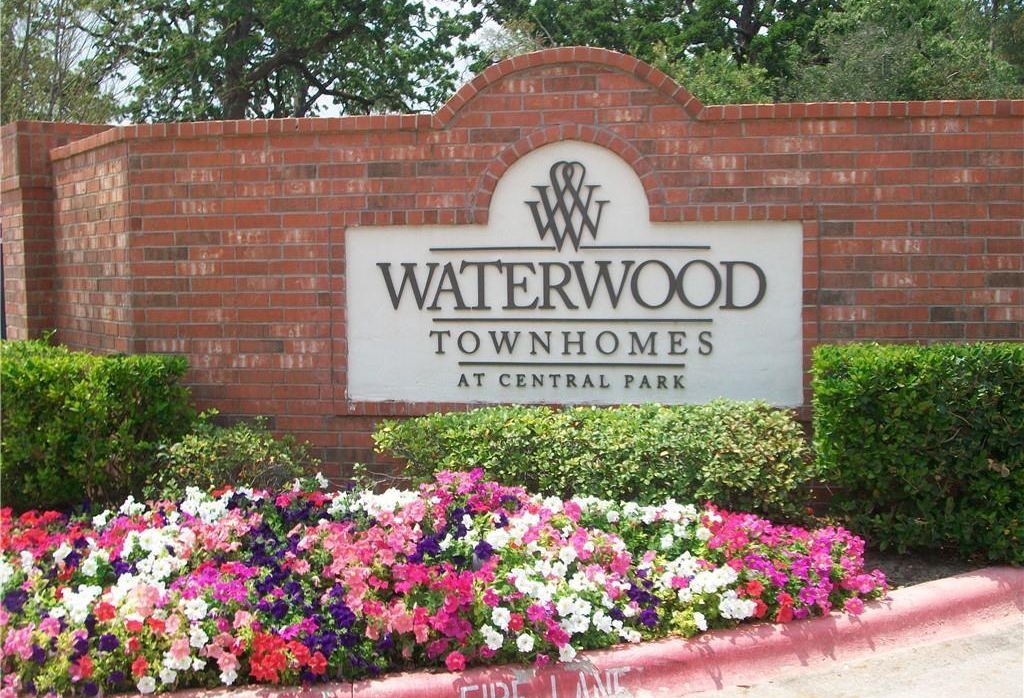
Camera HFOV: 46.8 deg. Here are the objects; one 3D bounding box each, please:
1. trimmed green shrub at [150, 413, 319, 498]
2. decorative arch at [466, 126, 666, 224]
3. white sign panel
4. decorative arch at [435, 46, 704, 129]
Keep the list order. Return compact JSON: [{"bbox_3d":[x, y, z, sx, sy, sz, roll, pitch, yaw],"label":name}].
[{"bbox_3d":[-1.364,0.557,5.808,0.800,0.480,0.600,0,3,9],"label":"trimmed green shrub"},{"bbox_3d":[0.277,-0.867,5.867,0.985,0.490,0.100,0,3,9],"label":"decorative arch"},{"bbox_3d":[0.283,-0.379,5.878,2.270,1.300,0.060,0,3,9],"label":"white sign panel"},{"bbox_3d":[0.286,-1.292,5.907,1.340,0.400,0.250,0,3,9],"label":"decorative arch"}]

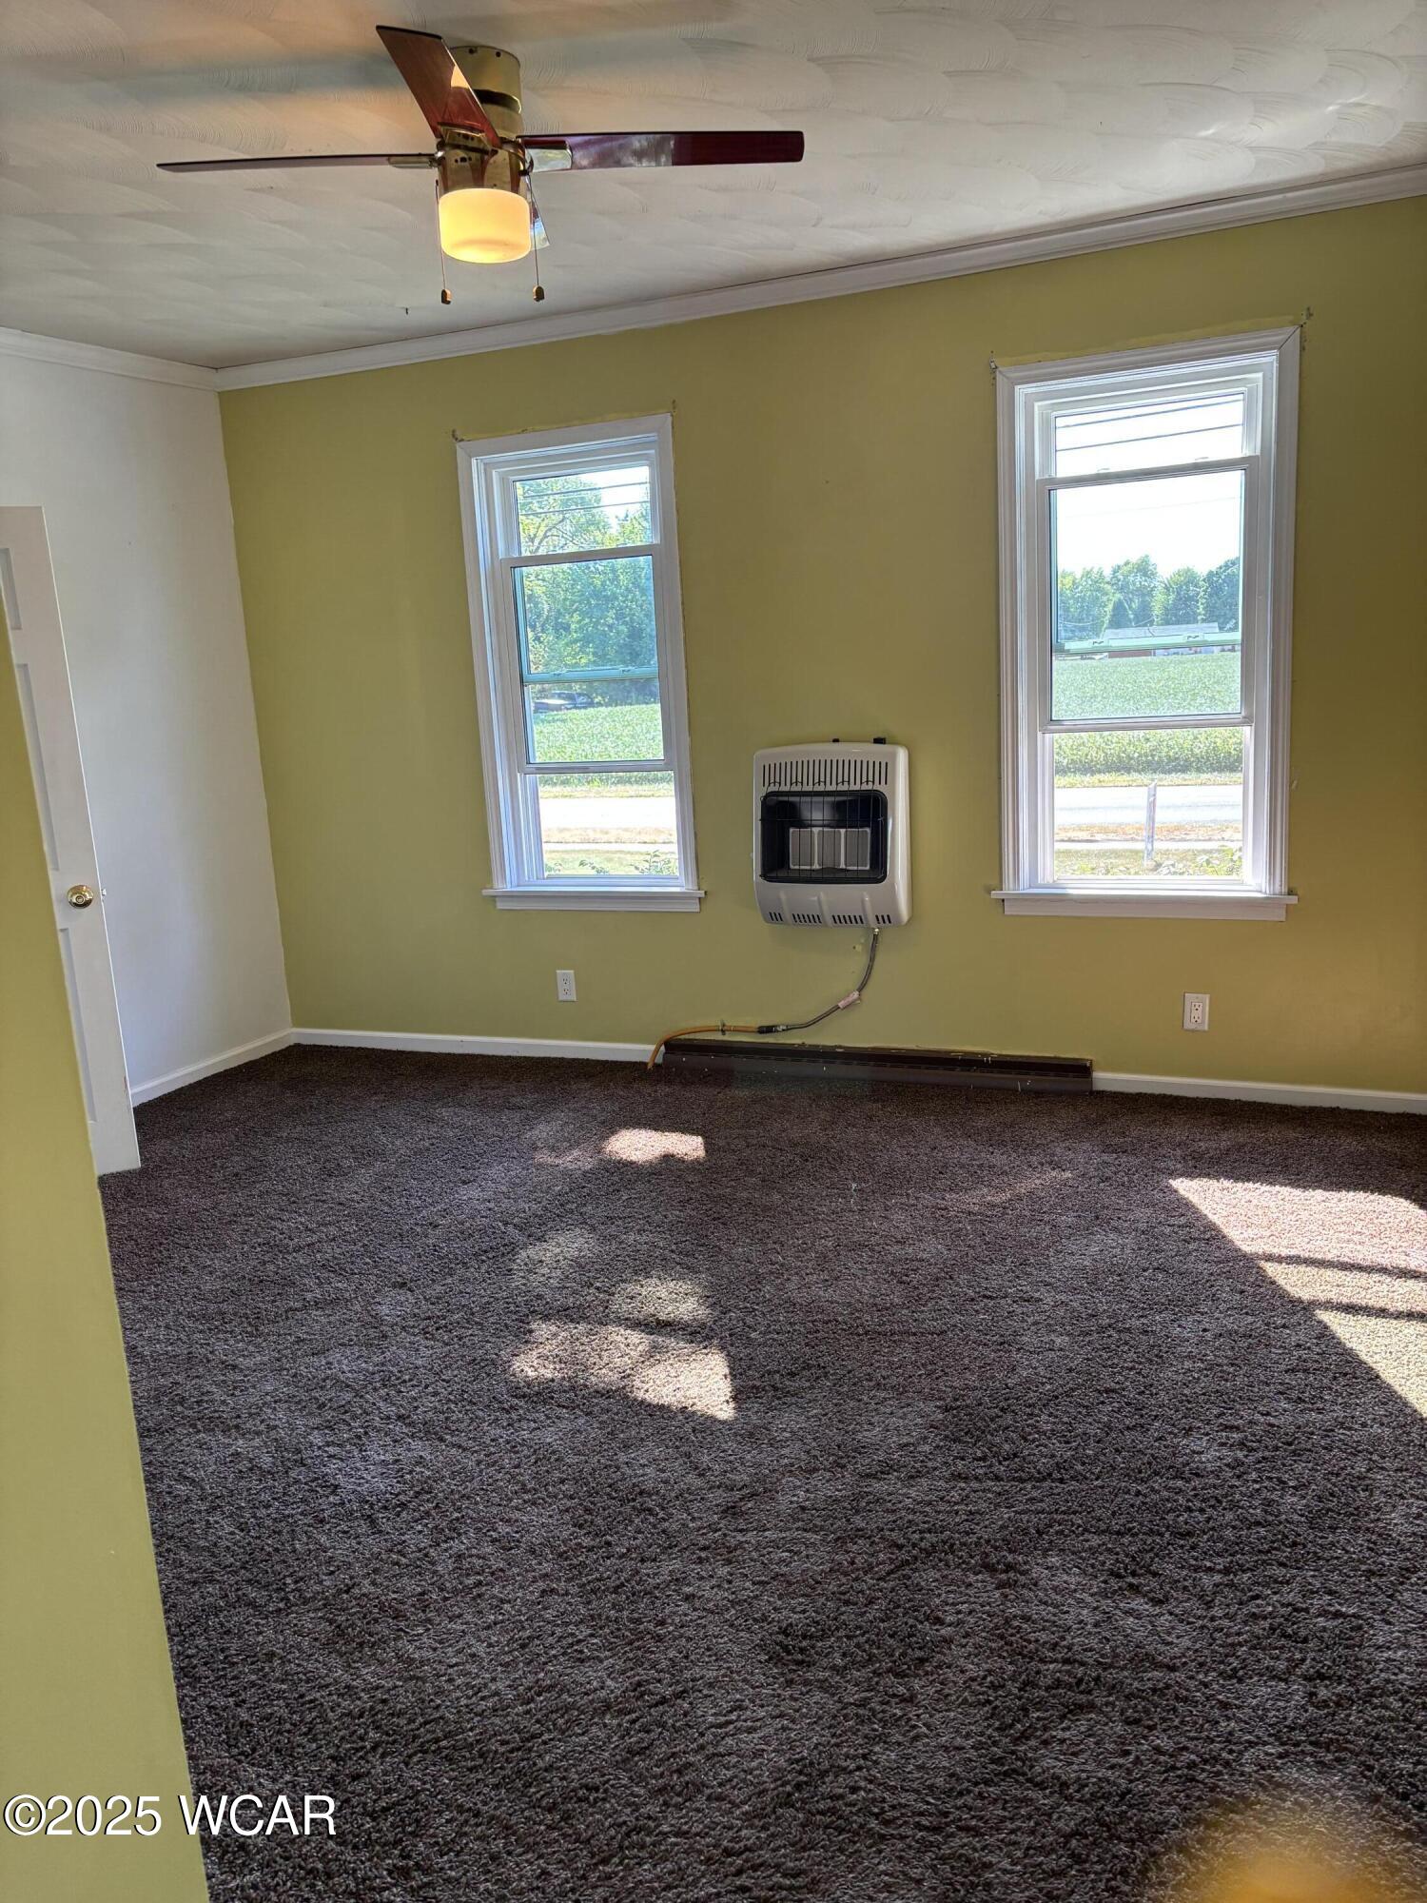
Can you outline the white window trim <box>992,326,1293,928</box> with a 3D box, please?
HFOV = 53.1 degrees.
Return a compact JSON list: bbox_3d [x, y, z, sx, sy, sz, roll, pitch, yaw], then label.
[{"bbox_3d":[1.326,-0.949,4.413,0.931,1.712,0.100,2,12,22],"label":"white window trim"}]

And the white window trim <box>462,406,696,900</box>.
[{"bbox_3d":[-0.470,-0.985,5.157,0.894,1.691,0.100,2,12,22],"label":"white window trim"}]

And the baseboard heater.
[{"bbox_3d":[0.541,0.406,5.006,1.531,0.112,0.070,2,12,22],"label":"baseboard heater"}]

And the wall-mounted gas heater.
[{"bbox_3d":[0.409,-0.394,4.811,0.452,0.598,0.200,2,12,22],"label":"wall-mounted gas heater"}]

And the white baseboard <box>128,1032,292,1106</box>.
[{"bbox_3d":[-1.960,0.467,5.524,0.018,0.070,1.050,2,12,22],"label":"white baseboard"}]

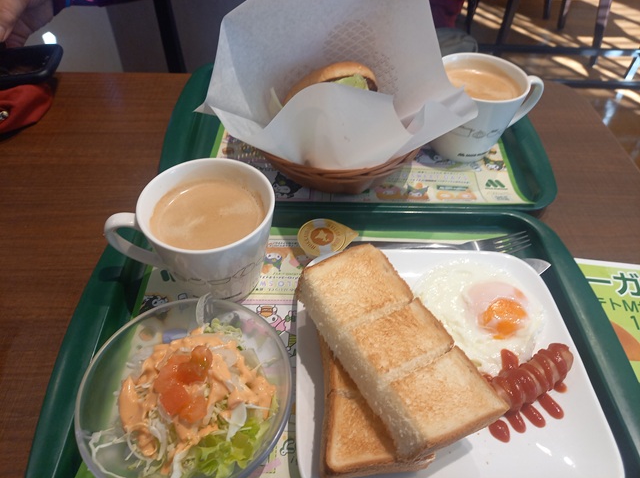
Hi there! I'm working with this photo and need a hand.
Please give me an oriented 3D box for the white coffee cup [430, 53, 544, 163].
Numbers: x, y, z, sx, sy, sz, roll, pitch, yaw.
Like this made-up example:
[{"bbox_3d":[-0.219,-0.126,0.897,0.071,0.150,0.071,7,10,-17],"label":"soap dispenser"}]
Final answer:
[{"bbox_3d":[0.169,-0.135,0.481,0.121,0.078,0.092,-11,50,-13],"label":"white coffee cup"}]

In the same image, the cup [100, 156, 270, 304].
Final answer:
[{"bbox_3d":[-0.093,0.000,0.345,0.120,0.078,0.092,-2,49,-6],"label":"cup"}]

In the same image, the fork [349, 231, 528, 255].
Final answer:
[{"bbox_3d":[0.093,0.003,0.388,0.176,0.019,0.023,1,49,-3],"label":"fork"}]

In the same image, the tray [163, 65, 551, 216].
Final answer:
[{"bbox_3d":[0.037,-0.113,0.492,0.378,0.023,0.243,2,49,-2],"label":"tray"}]

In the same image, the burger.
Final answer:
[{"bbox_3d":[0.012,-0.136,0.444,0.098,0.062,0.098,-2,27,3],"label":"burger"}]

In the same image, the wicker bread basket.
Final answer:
[{"bbox_3d":[0.017,-0.100,0.465,0.172,0.044,0.140,1,49,-3],"label":"wicker bread basket"}]

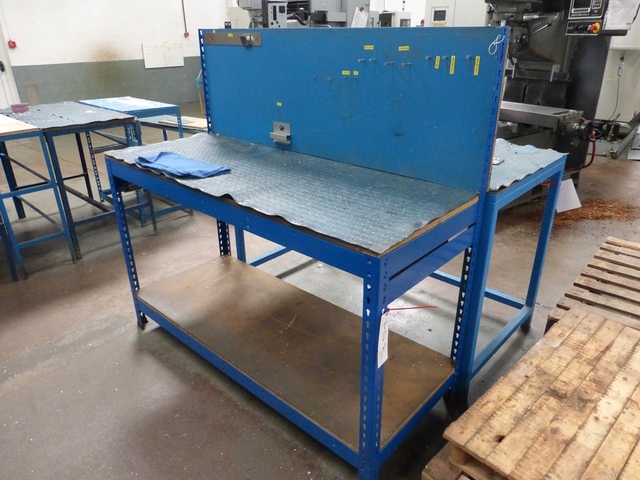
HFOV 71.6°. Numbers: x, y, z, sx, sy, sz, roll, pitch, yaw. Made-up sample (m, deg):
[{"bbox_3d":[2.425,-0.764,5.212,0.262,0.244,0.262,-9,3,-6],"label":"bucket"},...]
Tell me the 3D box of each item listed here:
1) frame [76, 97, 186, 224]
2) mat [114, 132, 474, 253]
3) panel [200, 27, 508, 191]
[{"bbox_3d":[-1.654,-0.744,4.019,0.460,0.940,1.010,-21,32,-38],"label":"frame"},{"bbox_3d":[-0.237,-0.280,1.788,1.585,0.022,0.600,20,32,38],"label":"mat"},{"bbox_3d":[-0.031,-0.594,1.868,1.550,0.525,0.050,20,32,38],"label":"panel"}]

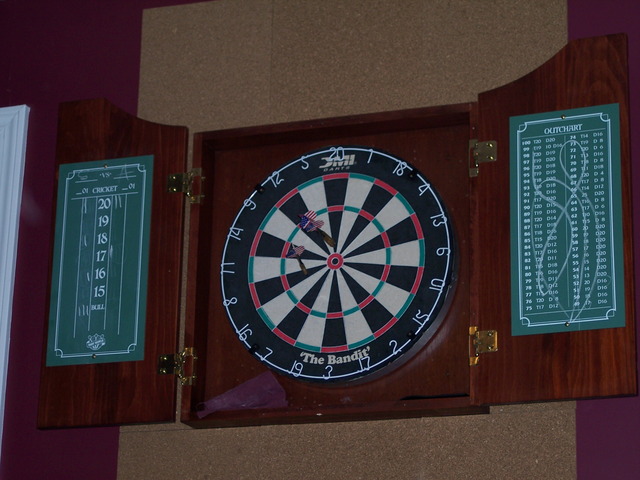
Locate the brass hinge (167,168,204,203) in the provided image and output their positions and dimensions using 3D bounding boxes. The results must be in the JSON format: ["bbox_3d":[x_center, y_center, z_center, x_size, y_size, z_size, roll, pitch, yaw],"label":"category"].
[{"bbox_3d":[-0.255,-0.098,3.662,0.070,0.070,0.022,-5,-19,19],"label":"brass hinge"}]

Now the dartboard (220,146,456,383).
[{"bbox_3d":[0.034,0.045,3.529,0.453,0.453,0.040,-6,-19,19],"label":"dartboard"}]

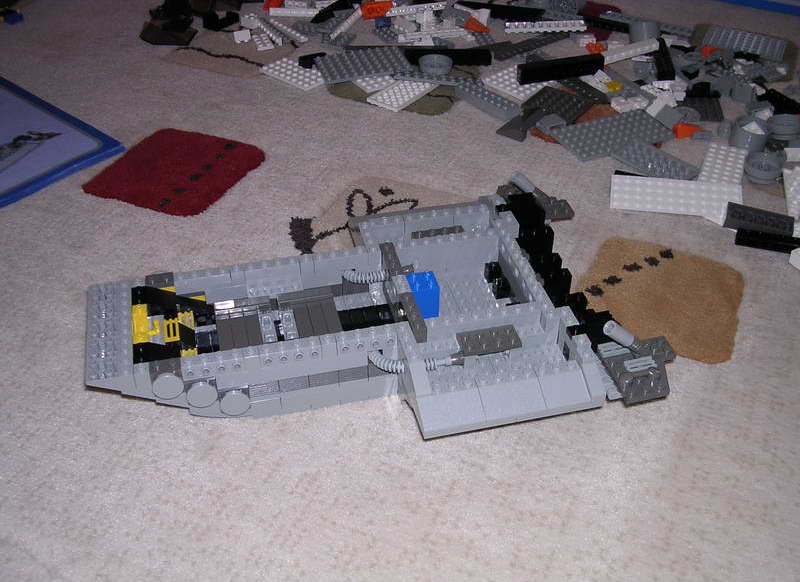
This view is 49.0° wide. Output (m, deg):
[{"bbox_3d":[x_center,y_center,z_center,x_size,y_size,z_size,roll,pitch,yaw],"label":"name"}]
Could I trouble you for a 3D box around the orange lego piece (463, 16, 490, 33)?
[{"bbox_3d":[0.079,-0.273,0.901,0.026,0.010,0.015,17,42,19],"label":"orange lego piece"}]

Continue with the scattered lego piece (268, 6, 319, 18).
[{"bbox_3d":[-0.108,-0.292,0.925,0.058,0.009,0.009,2,39,1],"label":"scattered lego piece"}]

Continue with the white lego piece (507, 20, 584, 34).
[{"bbox_3d":[0.142,-0.261,0.864,0.080,0.005,0.016,-2,39,-2],"label":"white lego piece"}]

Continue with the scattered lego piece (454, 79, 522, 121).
[{"bbox_3d":[0.076,-0.166,0.770,0.016,0.011,0.064,-28,46,-29],"label":"scattered lego piece"}]

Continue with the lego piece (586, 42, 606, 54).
[{"bbox_3d":[0.193,-0.238,0.862,0.019,0.009,0.015,0,39,0],"label":"lego piece"}]

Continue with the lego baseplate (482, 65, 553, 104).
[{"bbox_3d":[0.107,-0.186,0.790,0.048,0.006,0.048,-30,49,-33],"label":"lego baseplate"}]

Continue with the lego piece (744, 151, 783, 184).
[{"bbox_3d":[0.298,-0.101,0.718,0.030,0.011,0.030,1,41,-1],"label":"lego piece"}]

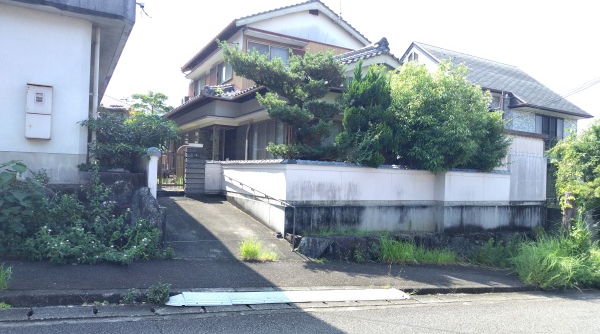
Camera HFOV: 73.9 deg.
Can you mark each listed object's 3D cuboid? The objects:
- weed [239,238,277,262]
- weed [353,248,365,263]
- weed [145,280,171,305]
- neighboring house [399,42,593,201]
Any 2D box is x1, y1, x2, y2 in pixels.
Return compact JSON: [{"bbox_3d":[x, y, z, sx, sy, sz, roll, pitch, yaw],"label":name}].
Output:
[{"bbox_3d":[-0.815,1.602,7.650,0.620,0.380,0.360,2,-1,-29],"label":"weed"},{"bbox_3d":[1.284,1.942,8.750,0.230,0.280,0.200,2,-1,-29],"label":"weed"},{"bbox_3d":[-1.758,1.549,4.920,0.250,0.270,0.250,2,-1,-29],"label":"weed"},{"bbox_3d":[10.309,-1.884,23.284,10.500,9.400,9.600,2,-1,-29],"label":"neighboring house"}]

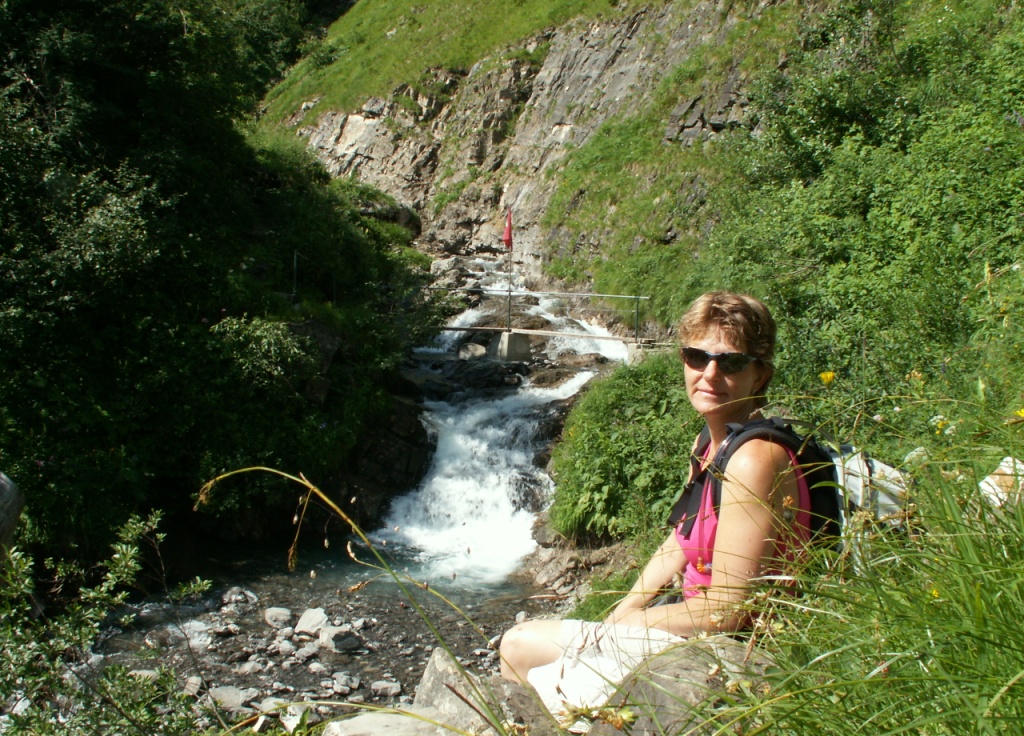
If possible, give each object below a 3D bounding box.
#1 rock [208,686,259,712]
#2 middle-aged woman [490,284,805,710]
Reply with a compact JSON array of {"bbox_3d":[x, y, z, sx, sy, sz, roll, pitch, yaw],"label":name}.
[{"bbox_3d":[-1.910,2.273,7.100,0.310,0.110,0.220,0,4,-6],"label":"rock"},{"bbox_3d":[0.270,0.400,2.080,0.640,1.080,0.460,0,4,-7],"label":"middle-aged woman"}]

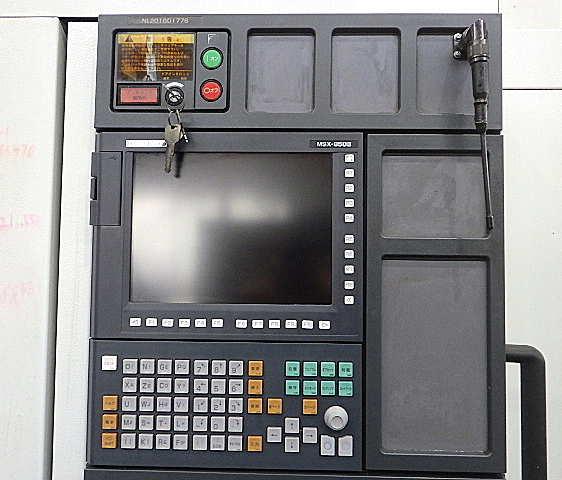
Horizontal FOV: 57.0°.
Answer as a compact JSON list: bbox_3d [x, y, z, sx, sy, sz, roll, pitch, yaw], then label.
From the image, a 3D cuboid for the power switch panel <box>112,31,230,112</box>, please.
[{"bbox_3d":[-0.120,-0.184,0.559,0.125,0.088,0.020,0,-3,1],"label":"power switch panel"}]

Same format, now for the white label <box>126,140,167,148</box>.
[{"bbox_3d":[-0.144,-0.103,0.558,0.046,0.009,0.002,0,-3,1],"label":"white label"}]

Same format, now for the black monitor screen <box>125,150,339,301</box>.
[{"bbox_3d":[-0.053,-0.013,0.557,0.216,0.162,0.012,0,-3,1],"label":"black monitor screen"}]

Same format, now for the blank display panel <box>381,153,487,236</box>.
[{"bbox_3d":[0.163,-0.047,0.552,0.109,0.090,0.010,0,-3,1],"label":"blank display panel"}]

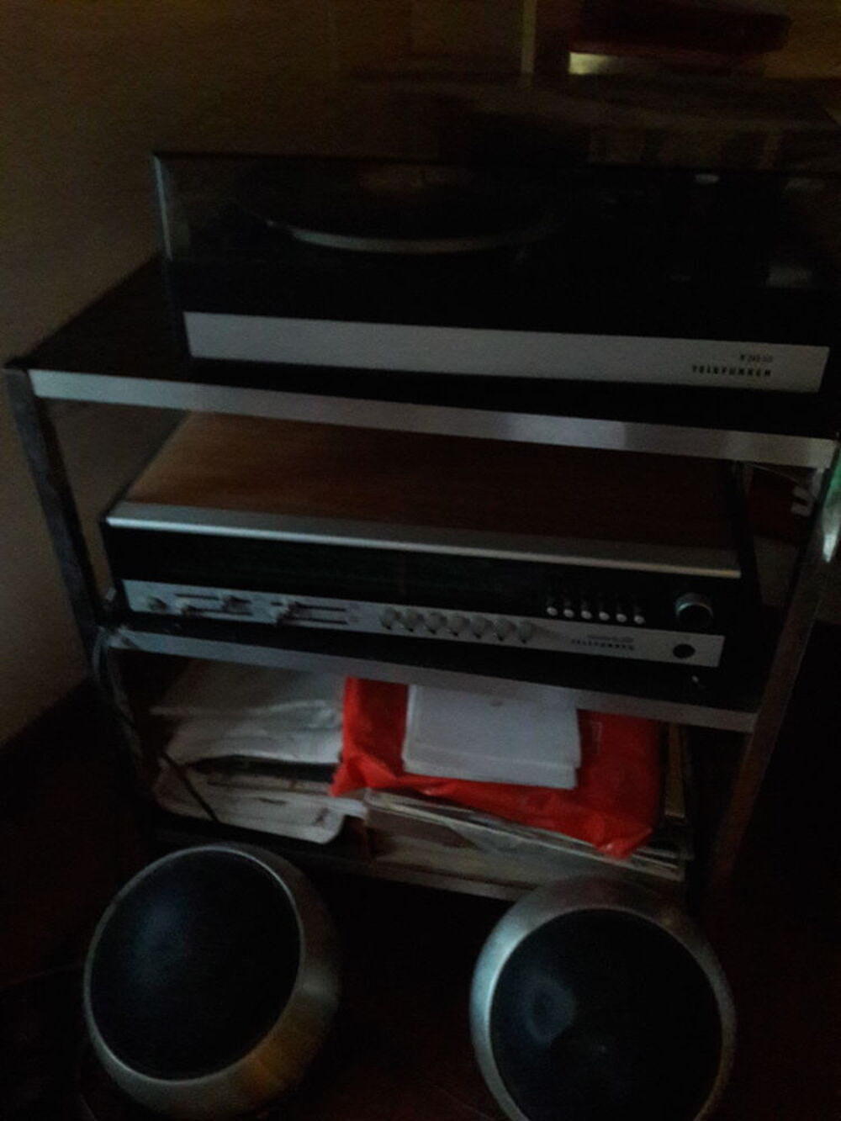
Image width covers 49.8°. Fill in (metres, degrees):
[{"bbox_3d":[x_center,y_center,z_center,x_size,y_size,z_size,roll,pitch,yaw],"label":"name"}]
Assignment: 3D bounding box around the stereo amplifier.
[{"bbox_3d":[0.014,-0.045,0.862,0.527,0.110,0.274,5,37,7],"label":"stereo amplifier"}]

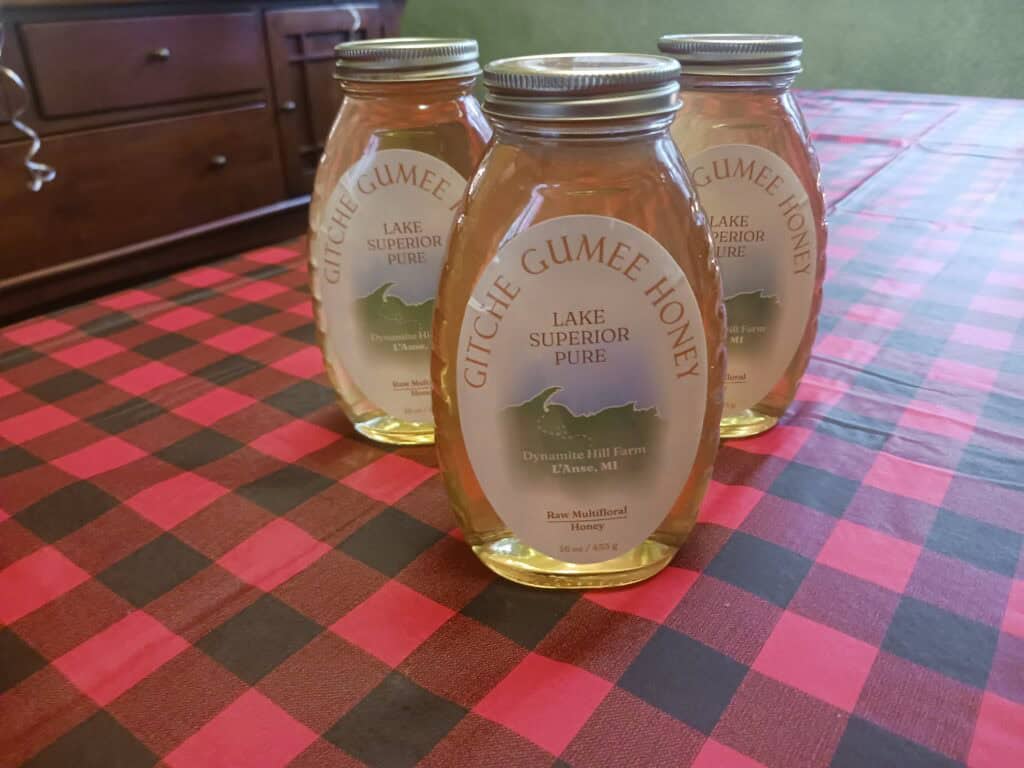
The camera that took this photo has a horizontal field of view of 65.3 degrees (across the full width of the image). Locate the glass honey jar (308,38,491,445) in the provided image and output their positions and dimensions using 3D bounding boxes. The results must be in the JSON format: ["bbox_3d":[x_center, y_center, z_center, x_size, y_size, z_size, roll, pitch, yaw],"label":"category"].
[{"bbox_3d":[-0.034,-0.051,0.301,0.084,0.142,0.058,-1,27,1],"label":"glass honey jar"}]

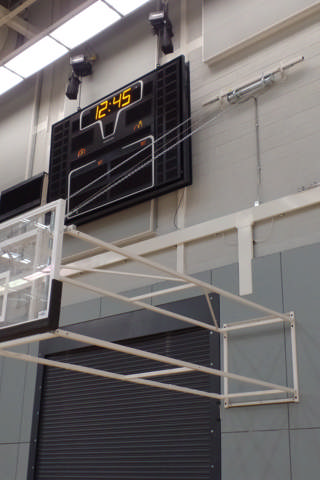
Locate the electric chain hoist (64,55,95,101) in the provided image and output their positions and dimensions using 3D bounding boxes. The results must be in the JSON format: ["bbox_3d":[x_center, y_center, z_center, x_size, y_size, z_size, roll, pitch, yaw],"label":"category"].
[{"bbox_3d":[-1.510,-3.054,12.165,0.360,0.700,0.360,-17,-28,39],"label":"electric chain hoist"}]

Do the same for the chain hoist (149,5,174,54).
[{"bbox_3d":[0.017,-3.552,10.891,0.320,0.750,0.320,-17,-28,39],"label":"chain hoist"}]

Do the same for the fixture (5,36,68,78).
[{"bbox_3d":[-2.450,-3.660,12.872,1.441,0.120,0.547,-17,-28,39],"label":"fixture"}]

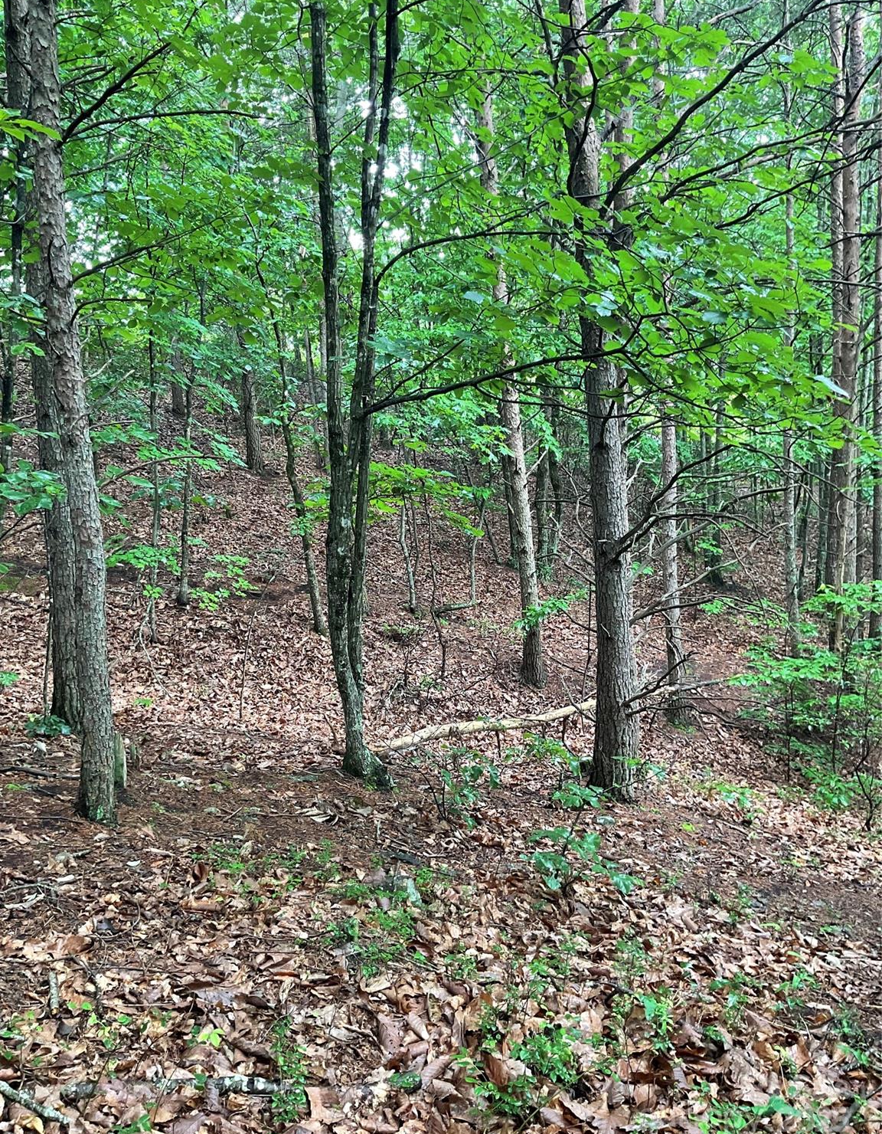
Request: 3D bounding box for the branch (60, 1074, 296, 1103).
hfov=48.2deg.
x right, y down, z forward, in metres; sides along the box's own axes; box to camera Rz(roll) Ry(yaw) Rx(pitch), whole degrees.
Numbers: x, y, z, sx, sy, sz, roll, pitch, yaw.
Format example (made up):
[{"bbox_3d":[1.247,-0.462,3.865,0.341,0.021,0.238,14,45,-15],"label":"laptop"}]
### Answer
[{"bbox_3d":[-0.657,1.302,2.460,0.591,0.050,0.060,-2,5,2],"label":"branch"}]

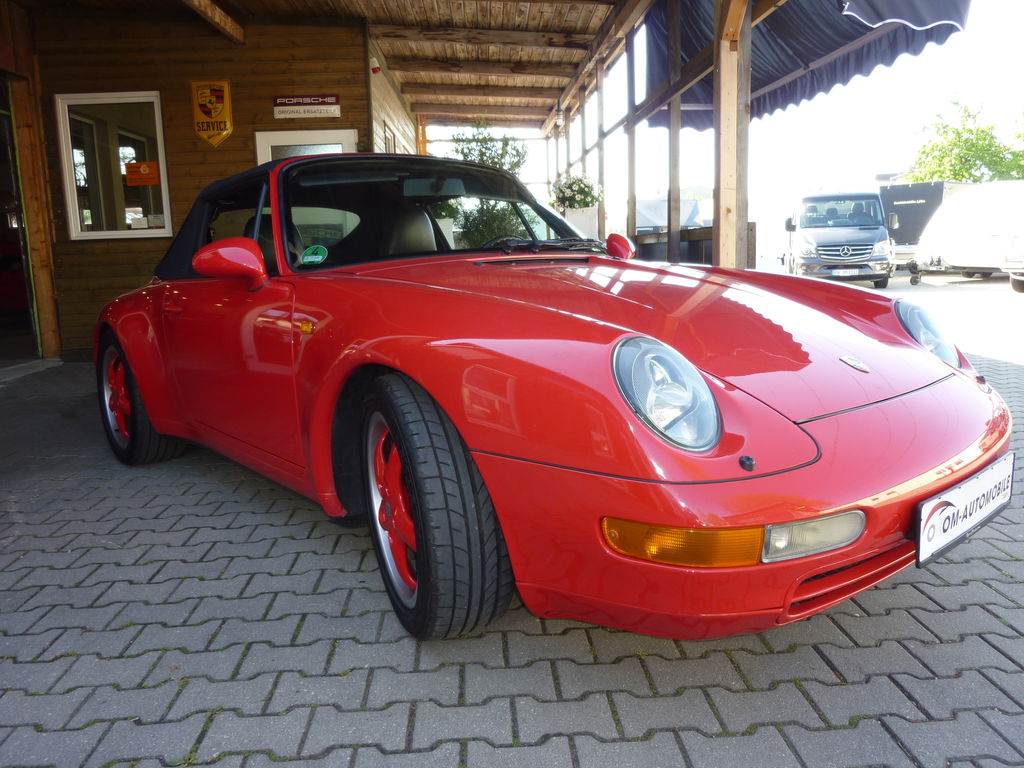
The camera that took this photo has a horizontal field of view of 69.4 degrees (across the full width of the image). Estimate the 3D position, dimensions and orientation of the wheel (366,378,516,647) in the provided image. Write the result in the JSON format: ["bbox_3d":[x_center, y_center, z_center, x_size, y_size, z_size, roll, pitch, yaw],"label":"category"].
[{"bbox_3d":[-0.203,0.285,1.790,0.215,0.635,0.635,-6,10,-22],"label":"wheel"}]

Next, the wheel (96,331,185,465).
[{"bbox_3d":[-1.712,0.048,3.472,0.260,0.636,0.636,-10,12,-40],"label":"wheel"}]

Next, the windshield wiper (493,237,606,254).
[{"bbox_3d":[0.156,-0.508,2.713,0.100,0.070,0.700,5,11,33],"label":"windshield wiper"}]

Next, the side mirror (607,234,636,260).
[{"bbox_3d":[0.468,-0.575,3.251,0.210,0.155,0.140,-10,12,-40],"label":"side mirror"}]

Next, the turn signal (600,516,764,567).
[{"bbox_3d":[0.290,0.264,1.254,0.275,0.088,0.075,-1,10,3],"label":"turn signal"}]

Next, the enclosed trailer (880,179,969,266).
[{"bbox_3d":[13.000,-4.634,22.600,4.500,2.800,1.950,-7,11,-31],"label":"enclosed trailer"}]

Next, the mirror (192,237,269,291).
[{"bbox_3d":[-0.823,-0.352,2.153,0.210,0.155,0.140,-10,12,-40],"label":"mirror"}]

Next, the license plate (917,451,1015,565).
[{"bbox_3d":[0.946,0.244,1.524,0.530,0.120,0.025,-10,11,-40],"label":"license plate"}]

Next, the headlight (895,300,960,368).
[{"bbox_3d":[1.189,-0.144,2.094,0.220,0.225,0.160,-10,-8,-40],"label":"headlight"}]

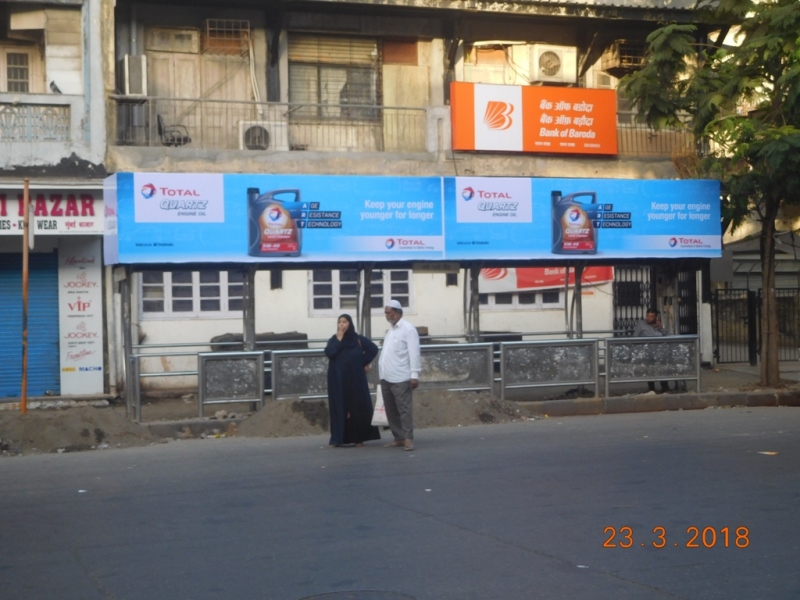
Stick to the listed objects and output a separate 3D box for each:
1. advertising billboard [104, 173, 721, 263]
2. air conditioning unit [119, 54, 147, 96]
[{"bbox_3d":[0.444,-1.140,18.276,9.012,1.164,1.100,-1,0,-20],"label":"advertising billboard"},{"bbox_3d":[-4.186,-3.443,19.893,0.324,0.637,0.800,-1,0,-20],"label":"air conditioning unit"}]

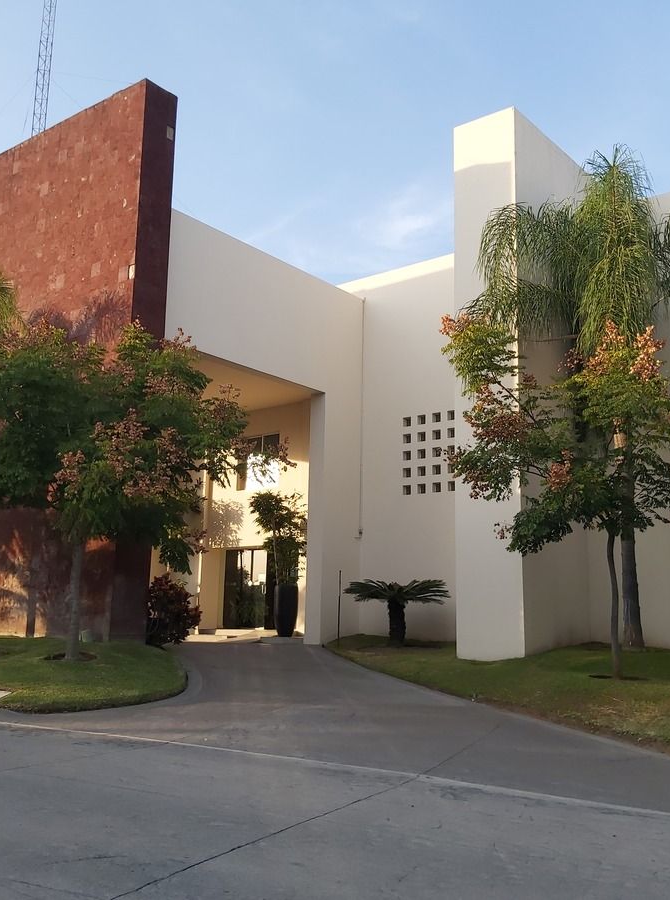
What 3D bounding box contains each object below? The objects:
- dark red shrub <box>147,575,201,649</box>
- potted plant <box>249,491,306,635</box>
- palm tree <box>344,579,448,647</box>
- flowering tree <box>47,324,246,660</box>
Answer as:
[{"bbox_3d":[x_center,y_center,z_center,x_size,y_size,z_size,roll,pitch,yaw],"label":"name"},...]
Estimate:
[{"bbox_3d":[-3.370,3.329,18.670,1.100,1.490,1.100,1,-11,0],"label":"dark red shrub"},{"bbox_3d":[-1.466,2.881,23.107,1.460,3.720,1.440,1,-11,0],"label":"potted plant"},{"bbox_3d":[1.388,3.713,20.688,2.340,1.510,2.300,1,-11,0],"label":"palm tree"},{"bbox_3d":[-3.256,0.621,15.531,3.460,5.830,3.460,1,-11,0],"label":"flowering tree"}]

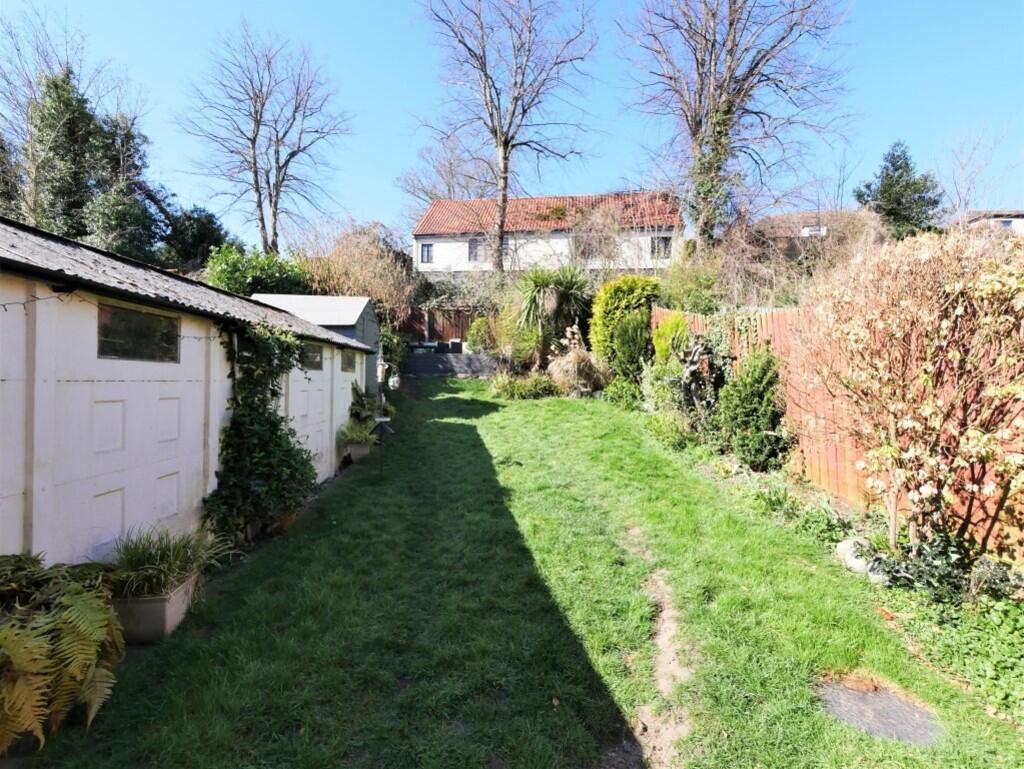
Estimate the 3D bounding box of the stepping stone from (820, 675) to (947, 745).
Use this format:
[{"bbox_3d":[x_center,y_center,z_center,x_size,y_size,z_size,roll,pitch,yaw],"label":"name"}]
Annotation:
[{"bbox_3d":[1.605,1.421,1.800,0.370,0.040,0.380,0,0,-27],"label":"stepping stone"}]

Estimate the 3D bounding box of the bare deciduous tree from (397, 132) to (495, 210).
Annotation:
[{"bbox_3d":[-5.671,-14.646,37.000,8.800,15.000,8.200,0,0,0],"label":"bare deciduous tree"}]

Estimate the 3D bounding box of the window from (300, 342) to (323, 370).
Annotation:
[{"bbox_3d":[-2.783,-0.375,5.750,0.060,0.385,0.670,0,0,-1],"label":"window"}]

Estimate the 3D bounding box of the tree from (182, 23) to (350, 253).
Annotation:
[{"bbox_3d":[-13.629,-12.213,23.000,8.200,15.000,8.000,0,0,-30],"label":"tree"}]

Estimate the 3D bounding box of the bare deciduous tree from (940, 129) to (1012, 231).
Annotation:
[{"bbox_3d":[19.060,-6.811,17.000,2.500,7.000,2.500,0,0,-43],"label":"bare deciduous tree"}]

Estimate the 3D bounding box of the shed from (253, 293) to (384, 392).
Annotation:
[{"bbox_3d":[-4.368,-0.940,9.500,2.500,2.200,2.100,0,0,-9],"label":"shed"}]

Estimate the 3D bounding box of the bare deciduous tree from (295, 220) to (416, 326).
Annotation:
[{"bbox_3d":[-5.364,-3.530,14.200,4.100,4.100,3.600,0,0,0],"label":"bare deciduous tree"}]

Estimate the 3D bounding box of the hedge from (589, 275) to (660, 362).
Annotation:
[{"bbox_3d":[2.525,-1.347,9.300,1.500,2.200,1.400,0,0,0],"label":"hedge"}]

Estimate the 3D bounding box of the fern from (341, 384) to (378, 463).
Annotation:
[{"bbox_3d":[-2.503,0.640,6.800,0.600,1.250,0.600,0,0,0],"label":"fern"}]

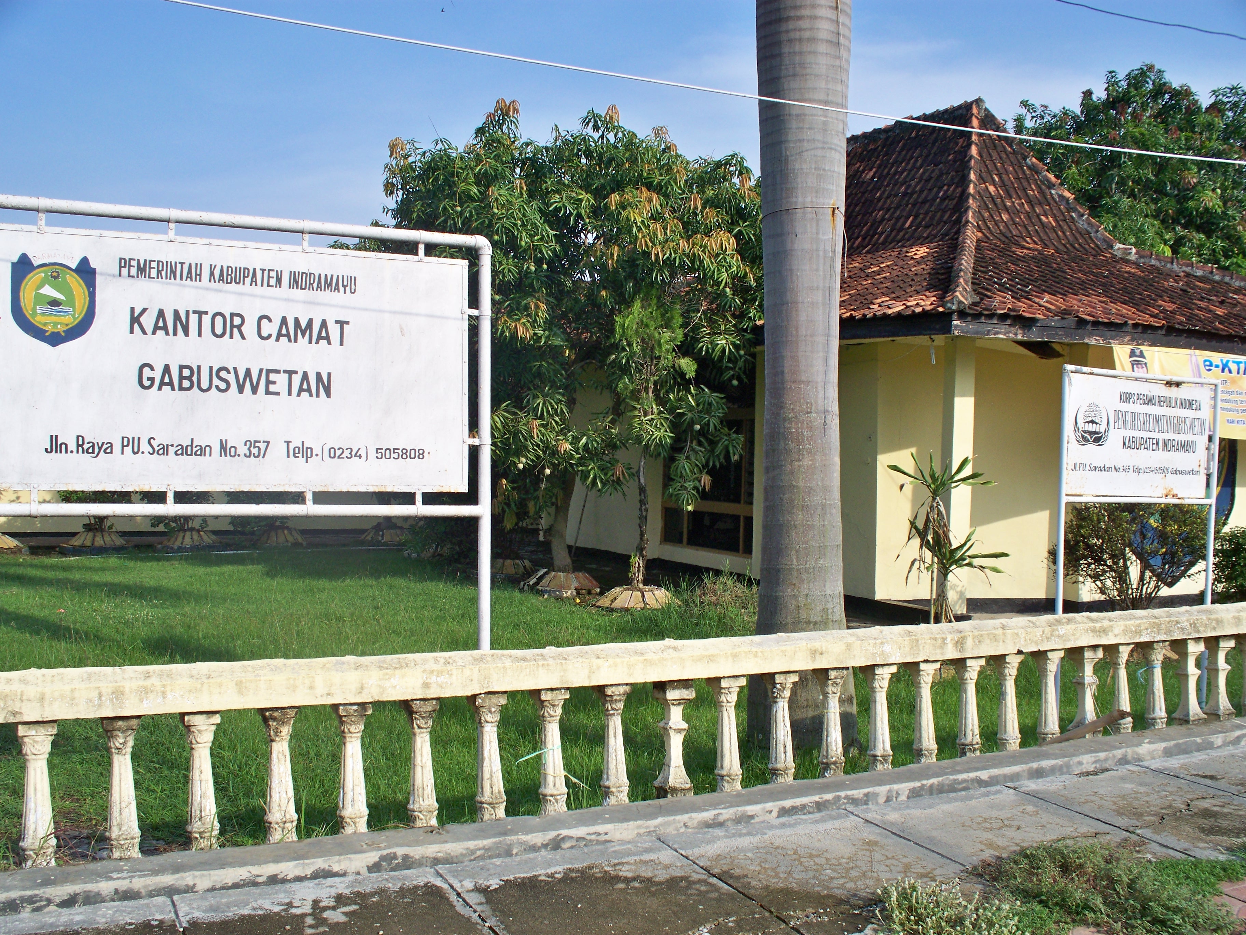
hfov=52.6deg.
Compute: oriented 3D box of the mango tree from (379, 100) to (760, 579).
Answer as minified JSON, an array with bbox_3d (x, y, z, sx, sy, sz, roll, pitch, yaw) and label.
[{"bbox_3d":[-0.484,-1.331,13.200,4.200,5.050,4.000,1,2,0],"label":"mango tree"}]

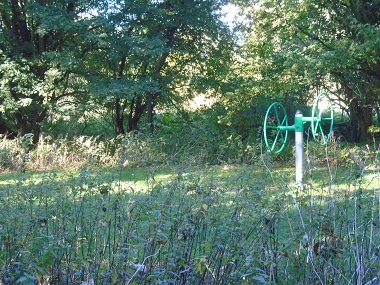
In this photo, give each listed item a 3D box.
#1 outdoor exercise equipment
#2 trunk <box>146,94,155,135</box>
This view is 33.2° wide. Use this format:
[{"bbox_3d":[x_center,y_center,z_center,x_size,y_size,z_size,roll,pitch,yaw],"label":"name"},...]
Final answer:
[{"bbox_3d":[1.776,-0.028,10.301,0.870,1.560,0.860,2,4,35],"label":"outdoor exercise equipment"},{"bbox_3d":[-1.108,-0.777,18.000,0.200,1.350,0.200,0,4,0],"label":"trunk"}]

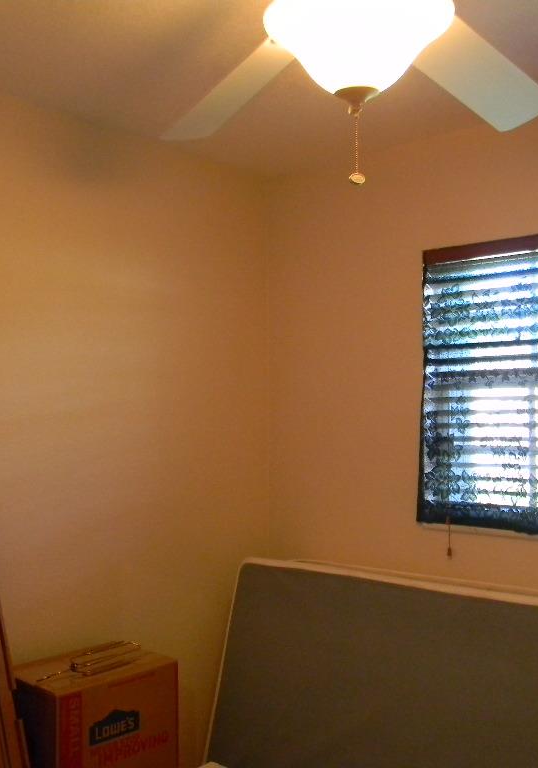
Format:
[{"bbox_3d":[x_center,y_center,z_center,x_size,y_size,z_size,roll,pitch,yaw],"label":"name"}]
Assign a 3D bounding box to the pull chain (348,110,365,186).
[{"bbox_3d":[0.144,-0.386,1.360,0.026,0.121,0.025,-1,-2,6],"label":"pull chain"}]

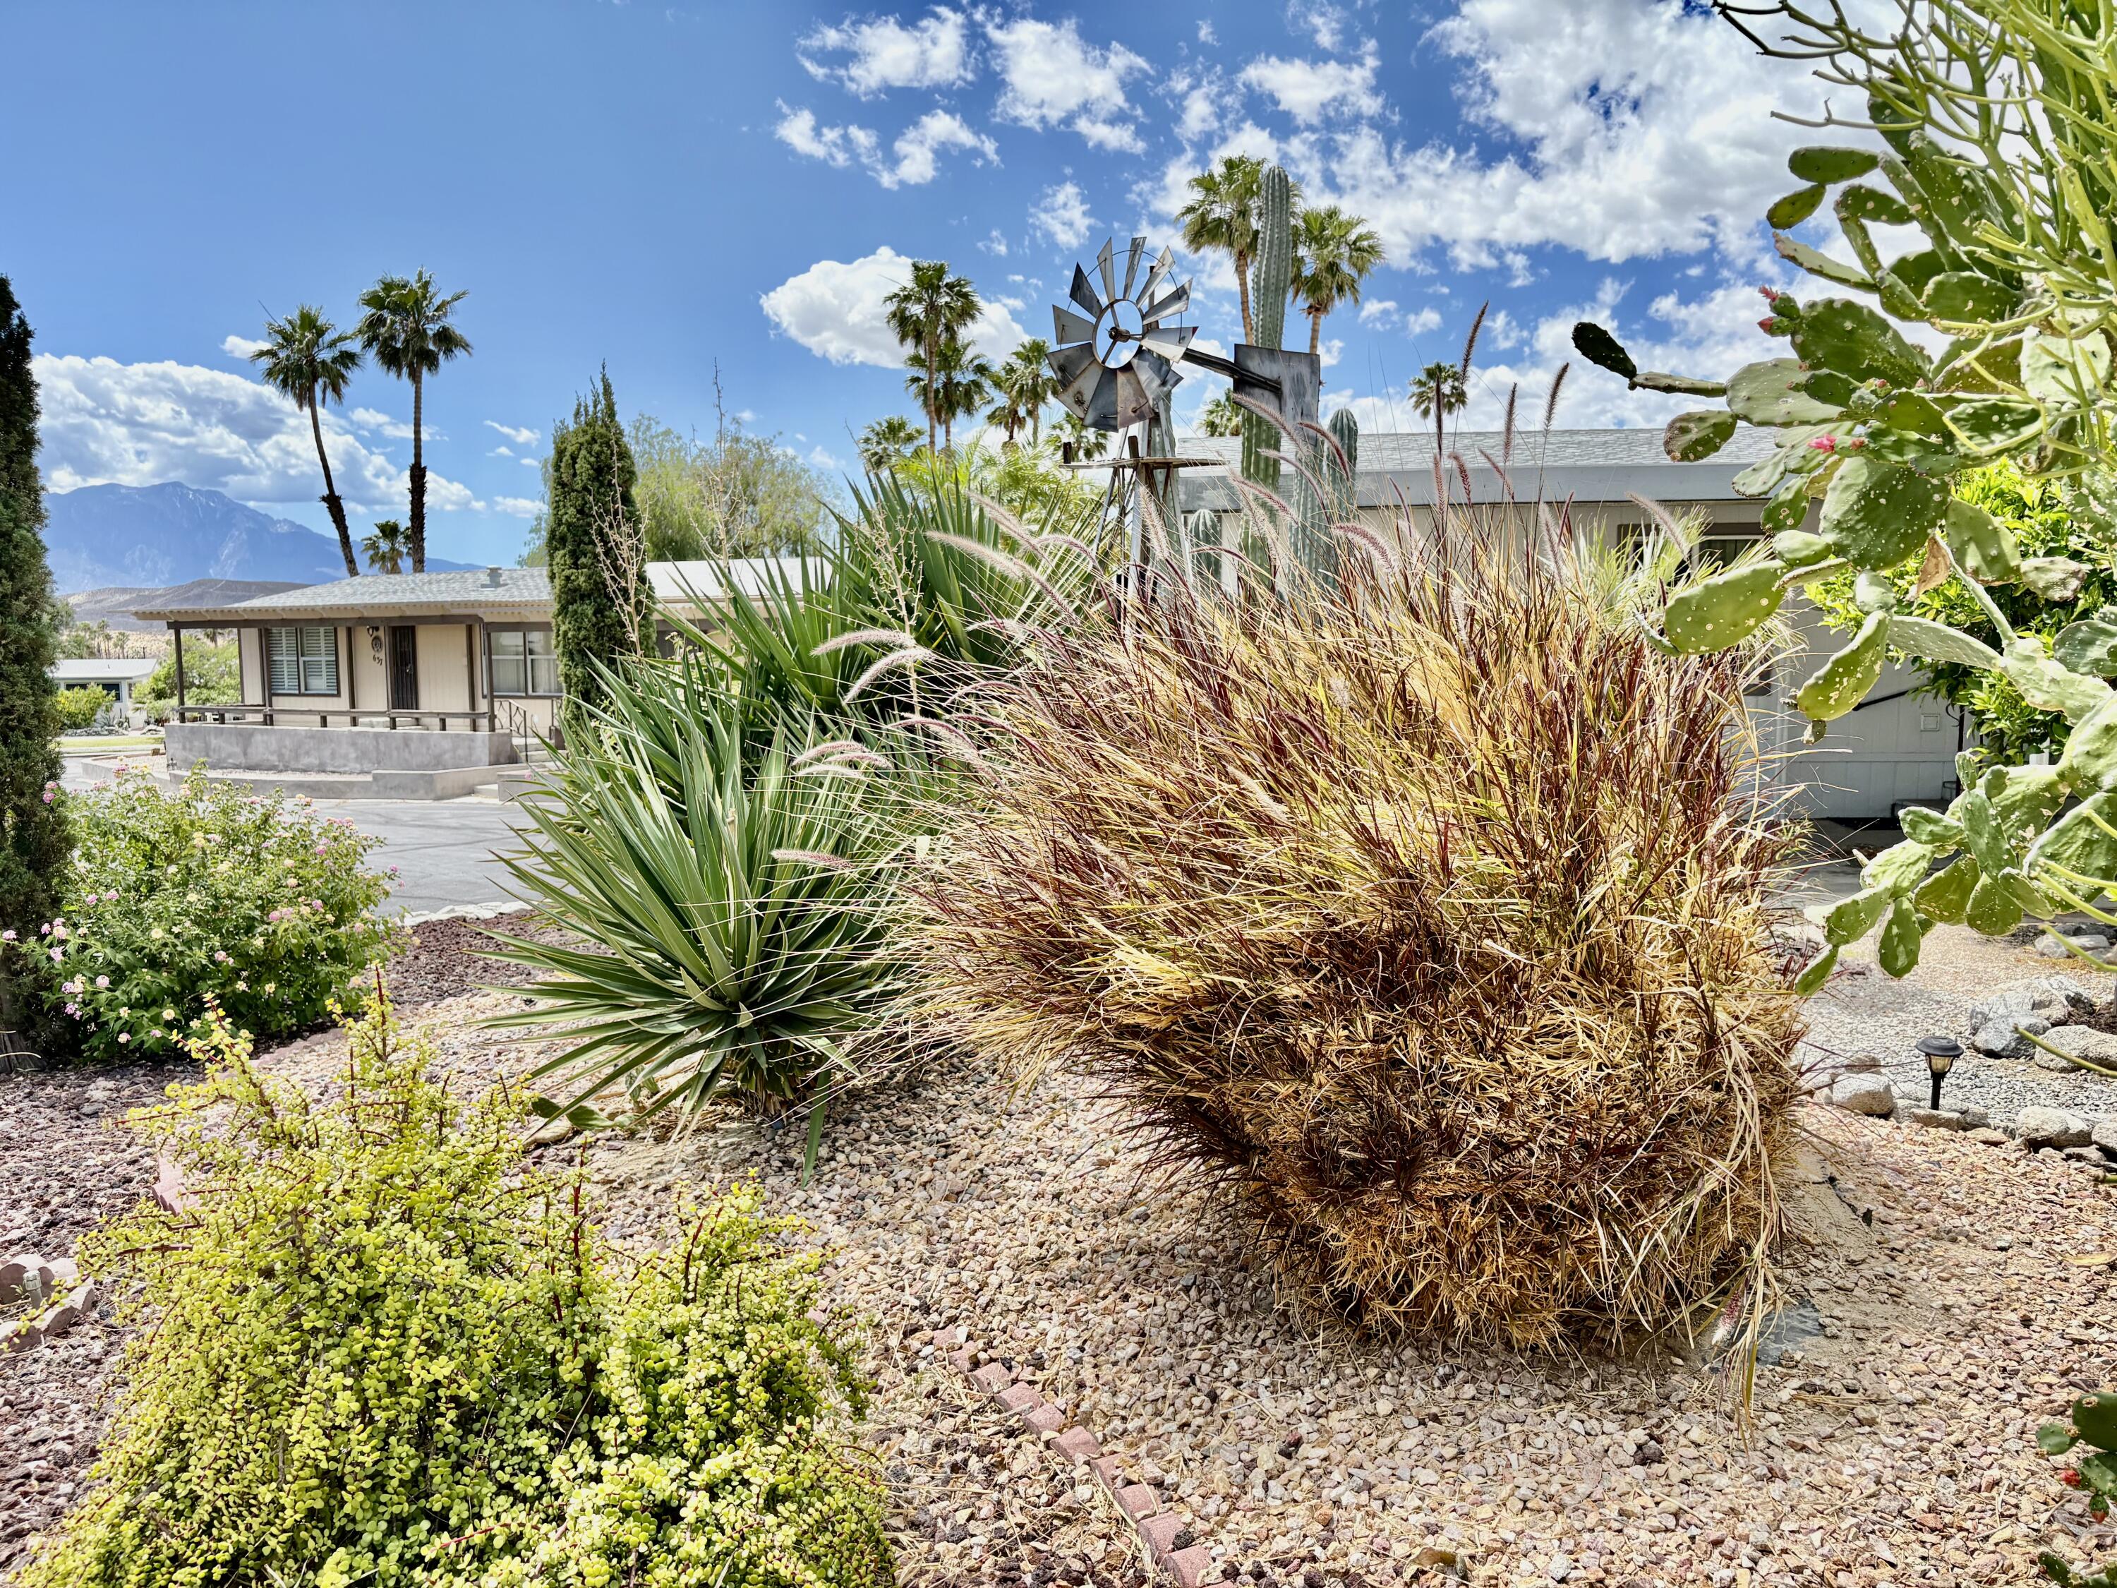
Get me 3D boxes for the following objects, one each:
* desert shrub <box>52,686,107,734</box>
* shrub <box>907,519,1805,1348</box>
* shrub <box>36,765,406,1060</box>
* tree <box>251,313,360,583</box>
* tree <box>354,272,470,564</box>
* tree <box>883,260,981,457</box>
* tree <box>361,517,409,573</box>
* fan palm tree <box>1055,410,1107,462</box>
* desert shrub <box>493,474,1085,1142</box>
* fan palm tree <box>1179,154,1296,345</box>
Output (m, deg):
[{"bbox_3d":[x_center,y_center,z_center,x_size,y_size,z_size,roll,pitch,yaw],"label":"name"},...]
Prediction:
[{"bbox_3d":[-38.055,-3.295,61.907,2.510,1.840,2.500,-1,5,0],"label":"desert shrub"},{"bbox_3d":[0.739,0.224,3.932,2.222,1.791,1.800,-1,5,0],"label":"shrub"},{"bbox_3d":[-3.601,0.401,6.753,1.567,1.062,1.600,-1,5,0],"label":"shrub"},{"bbox_3d":[-22.911,-8.288,49.467,4.084,13.435,3.700,-1,5,0],"label":"tree"},{"bbox_3d":[-19.814,-8.849,49.423,3.616,14.499,3.700,-1,5,0],"label":"tree"},{"bbox_3d":[-4.377,-10.511,56.322,3.482,16.368,3.500,-1,5,0],"label":"tree"},{"bbox_3d":[-36.720,-9.771,87.462,3.081,10.814,3.200,-1,5,0],"label":"tree"},{"bbox_3d":[1.175,-13.170,89.220,3.412,16.541,3.400,-1,5,0],"label":"fan palm tree"},{"bbox_3d":[-0.984,-0.102,5.811,2.166,2.107,2.200,-1,5,0],"label":"desert shrub"},{"bbox_3d":[5.281,-10.018,46.337,3.626,16.634,3.700,-1,5,0],"label":"fan palm tree"}]

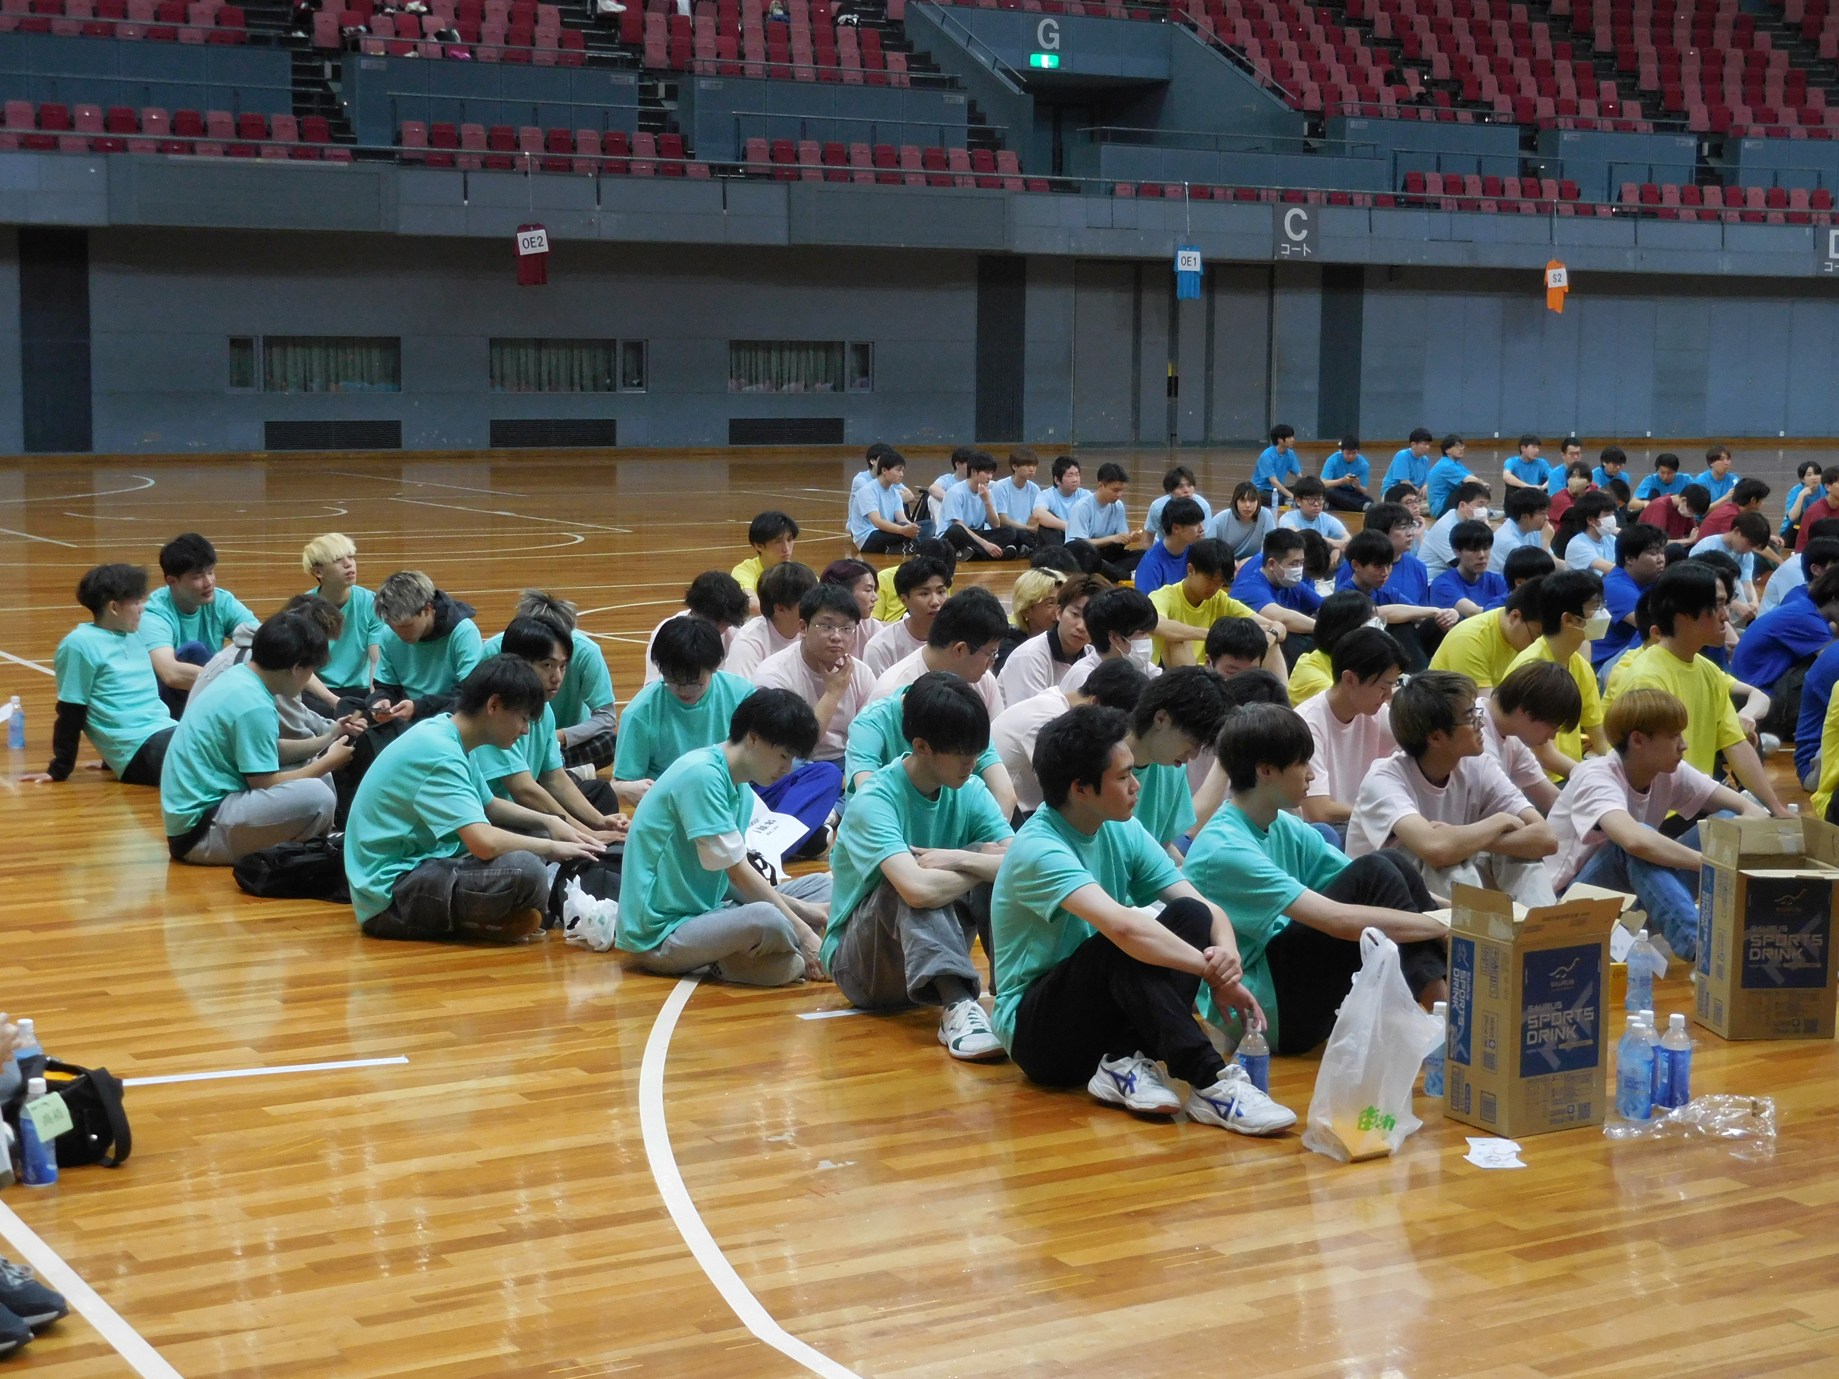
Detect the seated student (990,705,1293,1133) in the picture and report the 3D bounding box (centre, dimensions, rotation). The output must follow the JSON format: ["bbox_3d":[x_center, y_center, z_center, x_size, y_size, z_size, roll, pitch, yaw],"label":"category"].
[{"bbox_3d":[0.499,0.479,6.313,0.820,0.860,0.510,7,9,41],"label":"seated student"}]

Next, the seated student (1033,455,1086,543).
[{"bbox_3d":[1.162,-1.316,20.849,0.750,0.850,0.560,7,10,43],"label":"seated student"}]

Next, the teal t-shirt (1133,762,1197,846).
[{"bbox_3d":[0.552,0.403,7.400,0.460,0.530,0.380,-7,10,-45],"label":"teal t-shirt"}]

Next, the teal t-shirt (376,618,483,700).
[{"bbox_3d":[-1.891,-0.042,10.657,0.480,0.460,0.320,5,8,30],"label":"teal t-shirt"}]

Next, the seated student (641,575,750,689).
[{"bbox_3d":[-0.782,-0.054,10.552,0.750,0.790,0.560,6,9,36],"label":"seated student"}]

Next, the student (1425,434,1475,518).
[{"bbox_3d":[5.315,-2.076,27.000,0.780,0.830,0.520,3,8,18],"label":"student"}]

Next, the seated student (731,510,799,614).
[{"bbox_3d":[-0.717,-0.428,13.200,0.720,0.820,0.520,7,9,41],"label":"seated student"}]

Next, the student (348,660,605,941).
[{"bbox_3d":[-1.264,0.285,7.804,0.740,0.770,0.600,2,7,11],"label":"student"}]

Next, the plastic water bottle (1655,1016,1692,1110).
[{"bbox_3d":[1.652,0.812,6.035,0.068,0.204,0.068,1,7,0],"label":"plastic water bottle"}]

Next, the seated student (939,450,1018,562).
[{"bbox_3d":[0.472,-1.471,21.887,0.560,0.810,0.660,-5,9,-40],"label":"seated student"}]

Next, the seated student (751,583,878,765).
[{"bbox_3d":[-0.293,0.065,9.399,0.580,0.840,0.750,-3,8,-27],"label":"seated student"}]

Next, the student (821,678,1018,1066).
[{"bbox_3d":[0.099,0.389,6.953,0.490,0.850,0.760,-4,9,-33],"label":"student"}]

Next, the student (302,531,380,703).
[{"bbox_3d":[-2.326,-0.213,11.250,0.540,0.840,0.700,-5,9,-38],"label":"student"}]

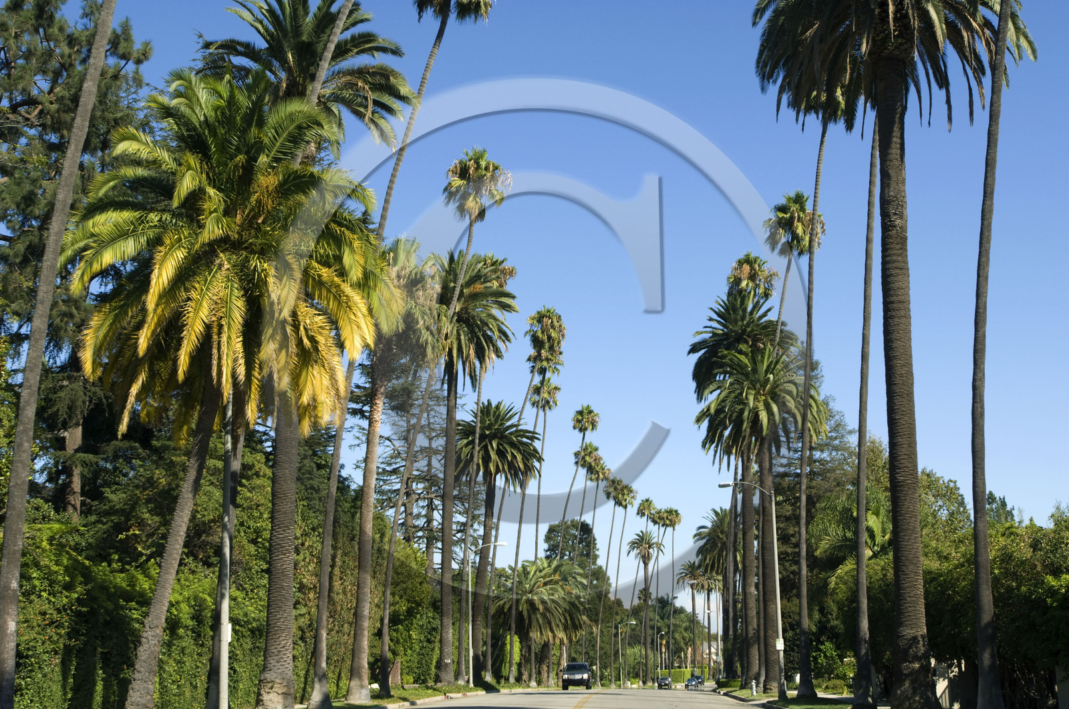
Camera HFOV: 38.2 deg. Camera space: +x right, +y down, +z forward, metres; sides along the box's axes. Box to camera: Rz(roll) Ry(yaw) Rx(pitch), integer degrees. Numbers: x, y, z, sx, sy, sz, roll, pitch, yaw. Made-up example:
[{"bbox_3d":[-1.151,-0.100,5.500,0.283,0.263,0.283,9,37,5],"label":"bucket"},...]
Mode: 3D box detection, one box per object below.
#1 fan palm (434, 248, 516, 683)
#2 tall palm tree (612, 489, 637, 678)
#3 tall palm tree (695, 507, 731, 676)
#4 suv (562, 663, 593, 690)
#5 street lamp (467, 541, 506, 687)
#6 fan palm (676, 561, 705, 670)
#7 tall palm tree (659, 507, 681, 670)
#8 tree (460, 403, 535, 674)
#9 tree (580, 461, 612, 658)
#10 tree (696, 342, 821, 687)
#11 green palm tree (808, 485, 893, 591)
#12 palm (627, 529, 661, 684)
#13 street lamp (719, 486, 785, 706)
[{"bbox_3d":[-3.985,6.524,94.702,6.016,27.080,6.016,-1,-12,0],"label":"fan palm"},{"bbox_3d":[12.468,32.315,216.807,4.510,28.250,3.700,-1,-11,0],"label":"tall palm tree"},{"bbox_3d":[18.774,23.563,151.687,5.940,16.970,6.000,-1,-11,0],"label":"tall palm tree"},{"bbox_3d":[3.164,24.197,115.632,2.030,1.900,5.100,-2,-12,5],"label":"suv"},{"bbox_3d":[-3.044,16.808,99.925,2.450,9.310,0.360,-2,-12,6],"label":"street lamp"},{"bbox_3d":[29.700,49.976,290.192,5.372,22.000,5.372,-1,-12,0],"label":"fan palm"},{"bbox_3d":[23.464,40.595,260.955,3.561,29.630,3.561,-1,-12,0],"label":"tall palm tree"},{"bbox_3d":[-2.431,12.771,105.957,5.638,19.600,5.638,-1,-12,0],"label":"tree"},{"bbox_3d":[7.149,25.616,182.626,4.100,27.000,3.400,-1,-11,0],"label":"tree"},{"bbox_3d":[11.756,8.214,79.300,6.588,18.060,6.588,-1,-12,0],"label":"tree"},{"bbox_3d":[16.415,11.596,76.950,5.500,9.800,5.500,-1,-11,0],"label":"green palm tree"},{"bbox_3d":[18.365,40.681,247.445,5.800,24.600,5.600,-1,-11,0],"label":"palm"},{"bbox_3d":[9.105,9.820,64.499,2.529,9.110,0.380,-2,-12,5],"label":"street lamp"}]

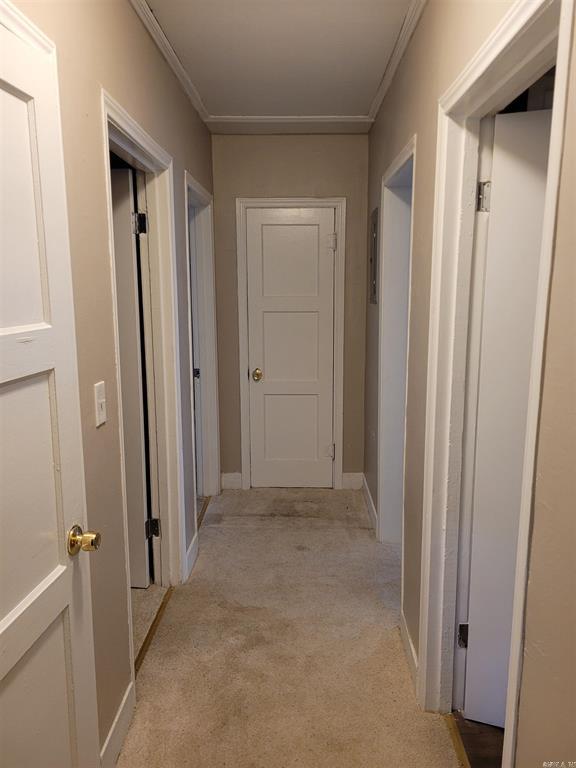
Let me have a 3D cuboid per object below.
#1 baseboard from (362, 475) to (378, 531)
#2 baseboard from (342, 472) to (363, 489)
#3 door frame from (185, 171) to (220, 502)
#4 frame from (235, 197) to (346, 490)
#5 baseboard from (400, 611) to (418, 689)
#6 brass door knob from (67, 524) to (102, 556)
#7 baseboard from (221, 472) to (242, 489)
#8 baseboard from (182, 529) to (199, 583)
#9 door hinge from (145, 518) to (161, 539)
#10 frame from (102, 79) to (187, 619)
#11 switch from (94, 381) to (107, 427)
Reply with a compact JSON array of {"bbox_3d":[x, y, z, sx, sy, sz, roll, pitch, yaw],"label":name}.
[{"bbox_3d":[0.530,0.801,3.847,0.016,0.121,0.874,0,10,2],"label":"baseboard"},{"bbox_3d":[0.479,0.728,4.272,0.142,0.121,0.016,0,10,2],"label":"baseboard"},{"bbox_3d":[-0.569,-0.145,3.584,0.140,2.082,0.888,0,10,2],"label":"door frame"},{"bbox_3d":[0.028,-0.247,4.162,0.754,2.083,0.110,0,10,2],"label":"frame"},{"bbox_3d":[0.489,1.058,2.344,0.016,0.121,0.398,0,10,2],"label":"baseboard"},{"bbox_3d":[-0.508,0.403,1.464,0.064,0.068,0.068,1,10,6],"label":"brass door knob"},{"bbox_3d":[-0.423,0.727,4.296,0.153,0.121,0.016,0,10,2],"label":"baseboard"},{"bbox_3d":[-0.522,0.924,3.148,0.016,0.121,0.329,0,10,2],"label":"baseboard"},{"bbox_3d":[-0.670,0.718,2.853,0.068,0.097,0.030,0,10,2],"label":"door hinge"},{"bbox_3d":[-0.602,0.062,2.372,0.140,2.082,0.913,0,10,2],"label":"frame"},{"bbox_3d":[-0.562,0.062,1.728,0.012,0.122,0.076,0,10,2],"label":"switch"}]

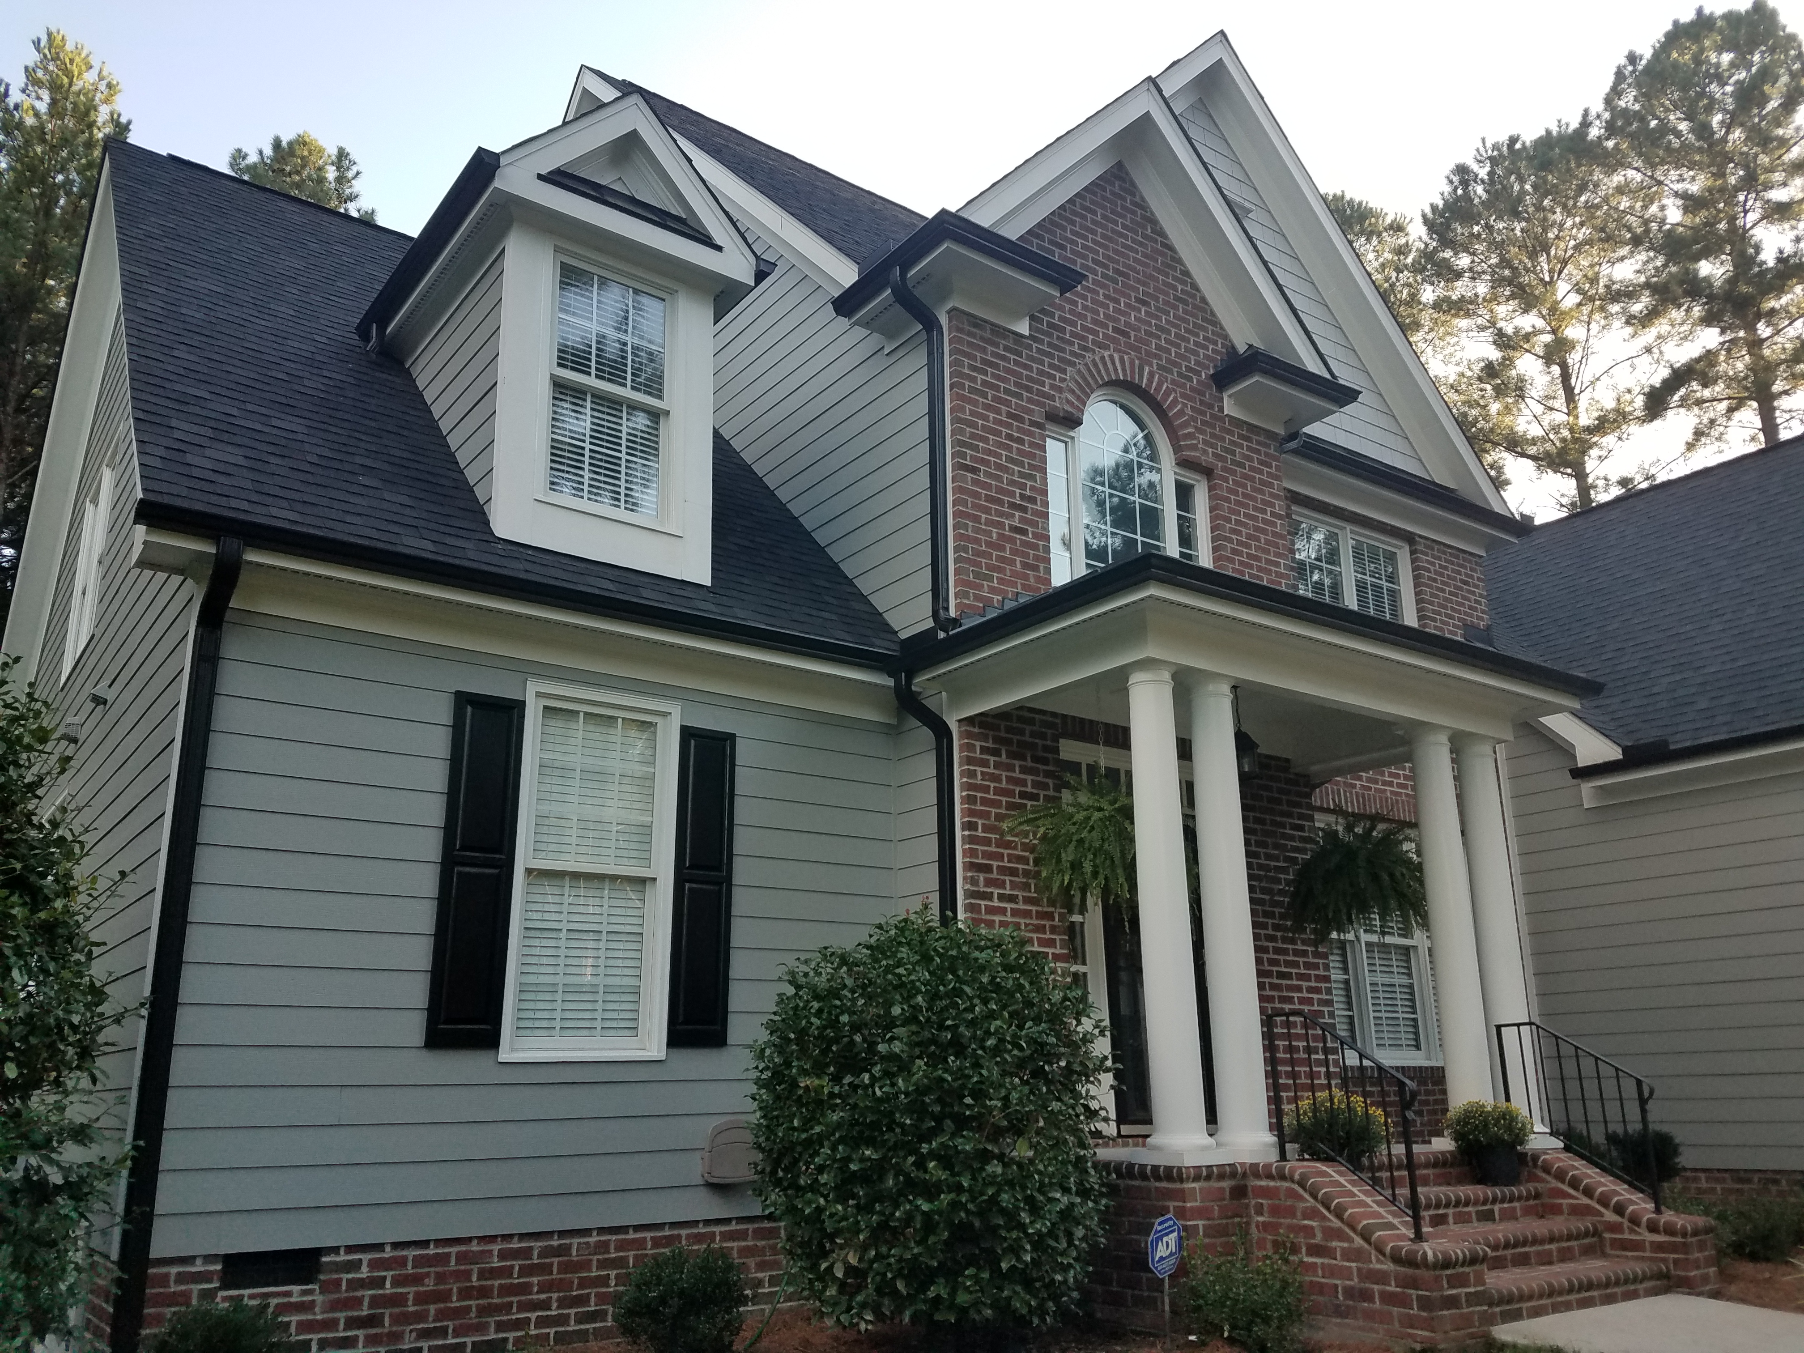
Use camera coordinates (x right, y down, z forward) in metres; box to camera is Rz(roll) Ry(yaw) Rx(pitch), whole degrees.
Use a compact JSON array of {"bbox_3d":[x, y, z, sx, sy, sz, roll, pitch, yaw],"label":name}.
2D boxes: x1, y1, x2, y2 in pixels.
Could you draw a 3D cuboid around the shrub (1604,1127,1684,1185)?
[{"bbox_3d":[5.781,3.771,10.564,0.560,0.540,0.560,11,-20,-35],"label":"shrub"}]

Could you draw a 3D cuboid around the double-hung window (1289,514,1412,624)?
[{"bbox_3d":[4.098,-0.598,12.117,1.880,1.650,0.120,11,-20,-35],"label":"double-hung window"}]

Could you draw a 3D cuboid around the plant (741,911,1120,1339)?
[{"bbox_3d":[0.139,2.093,6.435,1.640,1.900,1.640,-1,-17,0],"label":"plant"}]

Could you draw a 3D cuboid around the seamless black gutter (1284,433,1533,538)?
[{"bbox_3d":[4.697,-1.720,12.445,3.960,0.170,0.150,11,-20,-35],"label":"seamless black gutter"}]

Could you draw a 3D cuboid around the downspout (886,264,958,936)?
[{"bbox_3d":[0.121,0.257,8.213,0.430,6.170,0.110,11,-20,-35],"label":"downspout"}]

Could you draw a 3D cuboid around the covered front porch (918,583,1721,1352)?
[{"bbox_3d":[2.472,1.389,7.884,4.178,4.000,2.406,11,-20,-35],"label":"covered front porch"}]

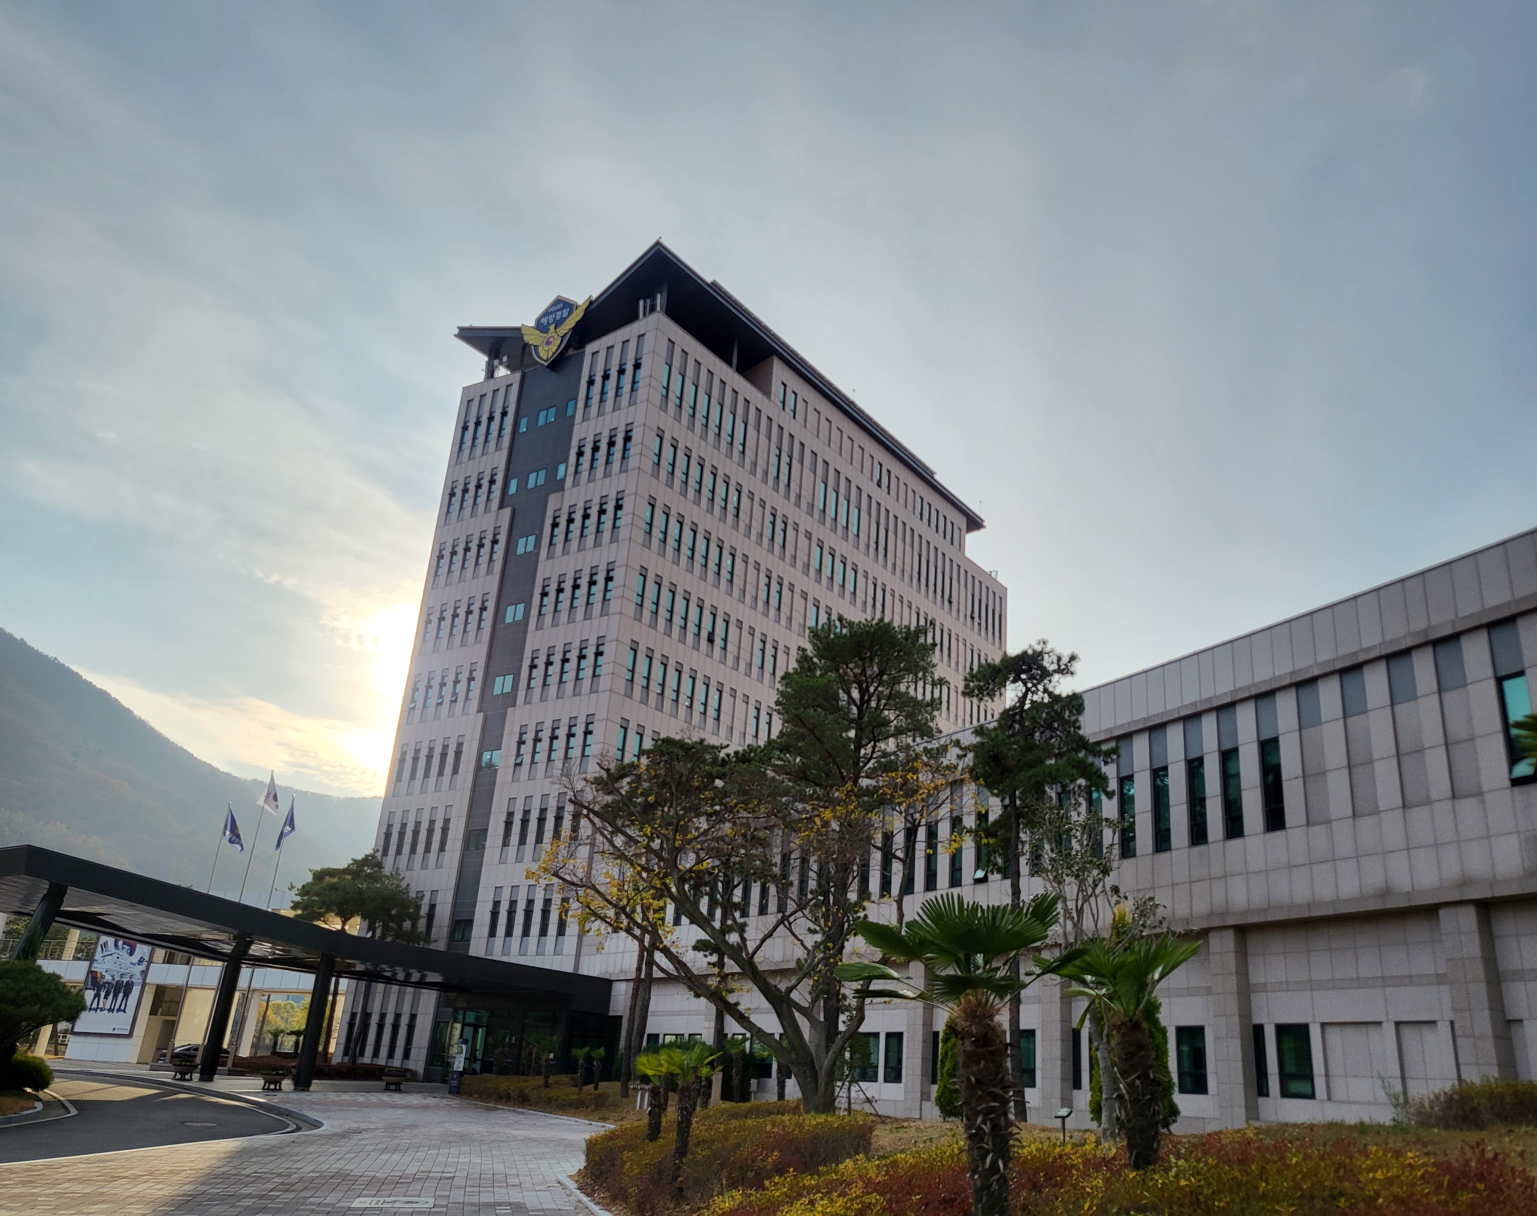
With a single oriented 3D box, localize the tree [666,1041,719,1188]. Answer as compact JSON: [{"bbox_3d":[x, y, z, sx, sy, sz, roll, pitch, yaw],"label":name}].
[{"bbox_3d":[-1.071,6.970,16.751,0.820,1.920,0.820,4,-21,0],"label":"tree"}]

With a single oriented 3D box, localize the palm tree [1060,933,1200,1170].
[{"bbox_3d":[3.293,4.063,10.972,1.310,2.220,1.300,4,-21,0],"label":"palm tree"}]

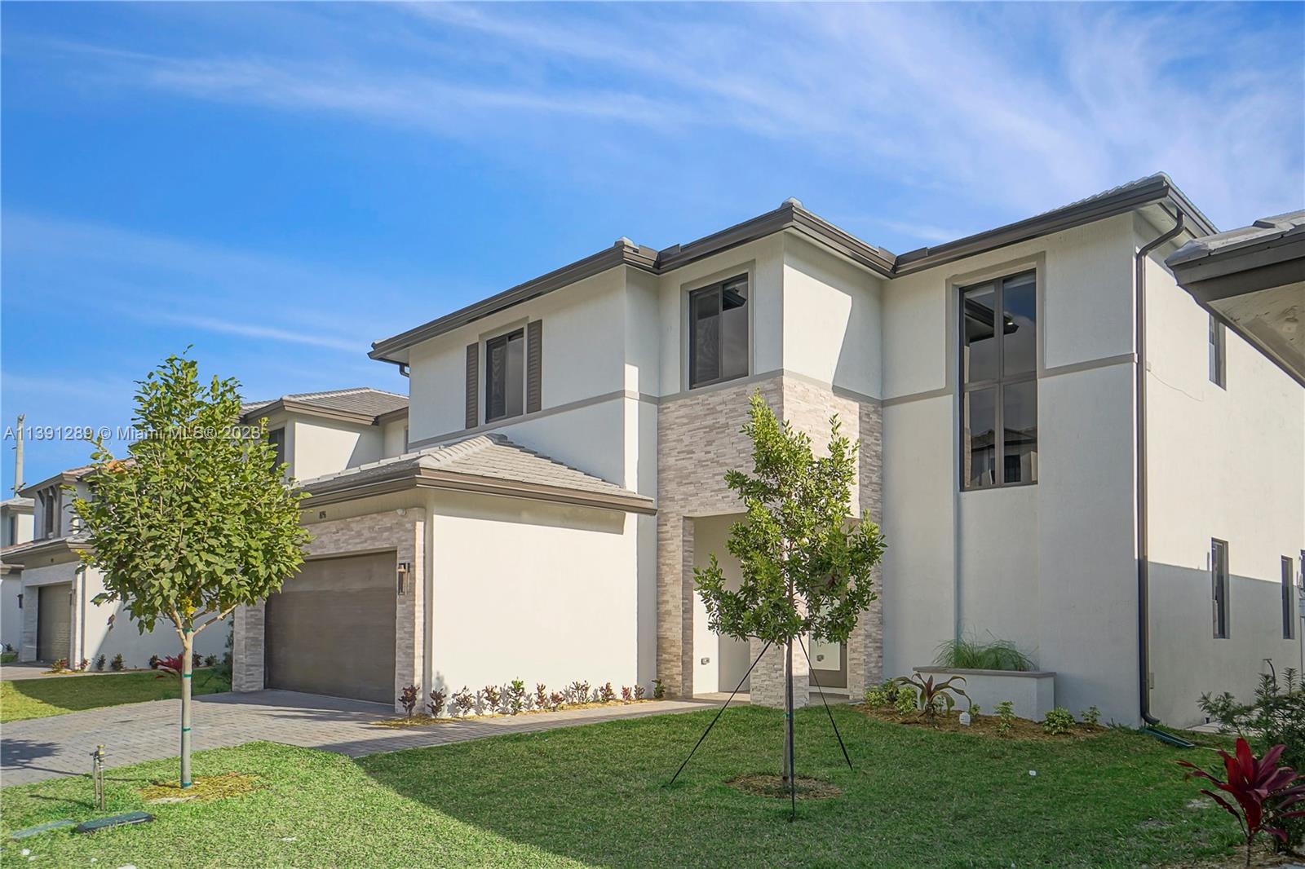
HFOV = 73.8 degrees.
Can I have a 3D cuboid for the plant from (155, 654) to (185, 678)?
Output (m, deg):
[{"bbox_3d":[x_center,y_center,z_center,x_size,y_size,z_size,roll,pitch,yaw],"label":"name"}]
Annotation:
[{"bbox_3d":[-9.430,4.610,17.200,0.700,0.560,0.700,0,-8,0],"label":"plant"}]

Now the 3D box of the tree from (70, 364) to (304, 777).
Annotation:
[{"bbox_3d":[-3.980,1.170,7.500,1.880,3.700,1.880,0,-8,0],"label":"tree"}]

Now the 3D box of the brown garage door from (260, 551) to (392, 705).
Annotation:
[{"bbox_3d":[-5.020,3.010,13.580,4.800,2.160,0.120,-8,-11,43],"label":"brown garage door"}]

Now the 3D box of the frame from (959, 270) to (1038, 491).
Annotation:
[{"bbox_3d":[5.180,-0.770,12.990,1.200,3.130,0.130,-8,-11,43],"label":"frame"}]

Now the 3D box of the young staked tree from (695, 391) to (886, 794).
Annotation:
[{"bbox_3d":[1.110,1.280,7.050,1.520,3.220,1.520,0,-8,0],"label":"young staked tree"}]

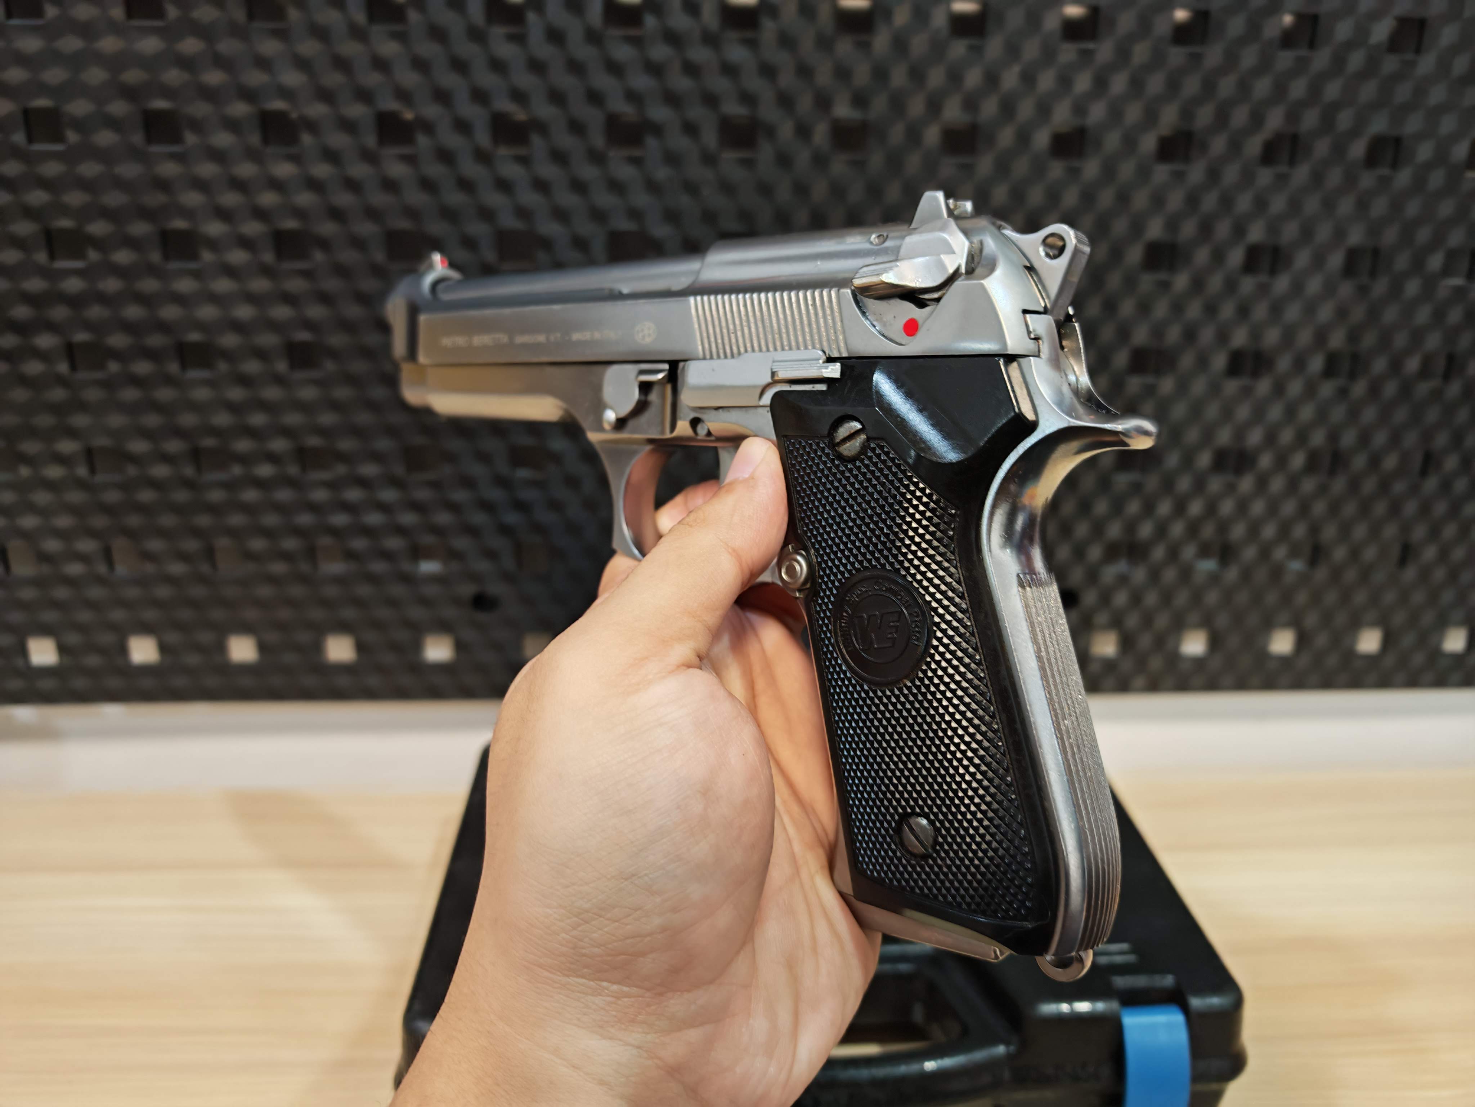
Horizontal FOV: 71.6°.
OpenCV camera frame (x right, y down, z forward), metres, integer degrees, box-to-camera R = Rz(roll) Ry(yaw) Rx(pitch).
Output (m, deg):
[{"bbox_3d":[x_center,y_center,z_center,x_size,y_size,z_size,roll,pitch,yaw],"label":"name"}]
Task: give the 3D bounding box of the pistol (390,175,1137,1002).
[{"bbox_3d":[-0.011,-0.003,0.242,0.216,0.141,0.037,8,13,39],"label":"pistol"}]

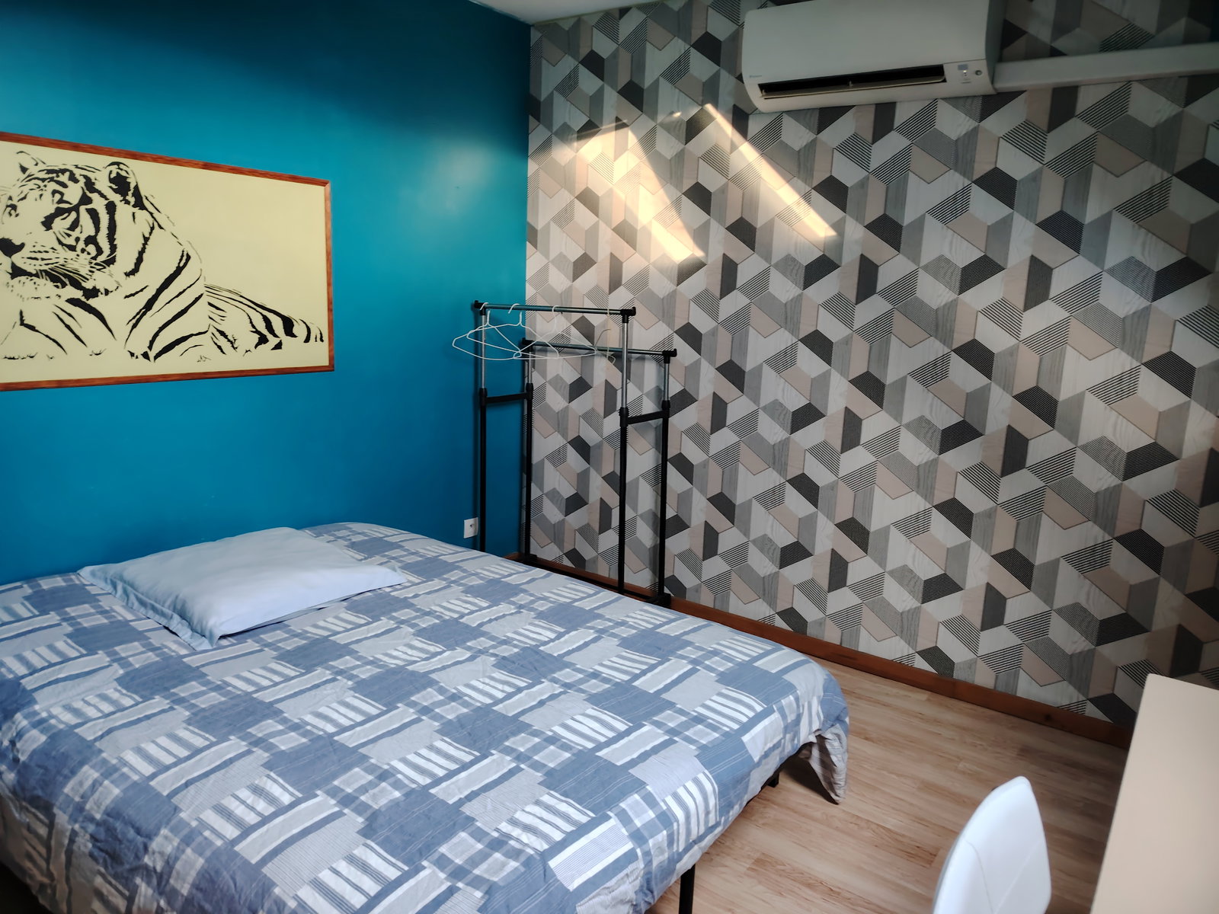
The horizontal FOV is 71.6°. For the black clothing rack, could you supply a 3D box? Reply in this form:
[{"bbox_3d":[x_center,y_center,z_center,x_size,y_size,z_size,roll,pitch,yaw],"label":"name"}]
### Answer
[{"bbox_3d":[-0.161,0.017,3.480,0.820,1.275,0.380,10,14,35],"label":"black clothing rack"}]

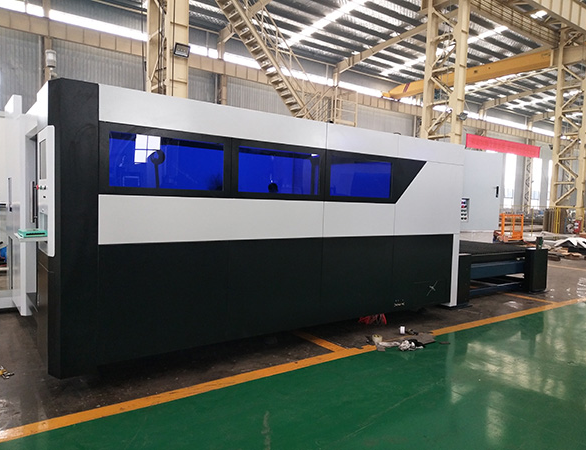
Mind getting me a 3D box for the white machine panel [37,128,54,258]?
[{"bbox_3d":[-2.147,-0.287,3.923,0.060,1.062,0.704,0,3,-36],"label":"white machine panel"}]

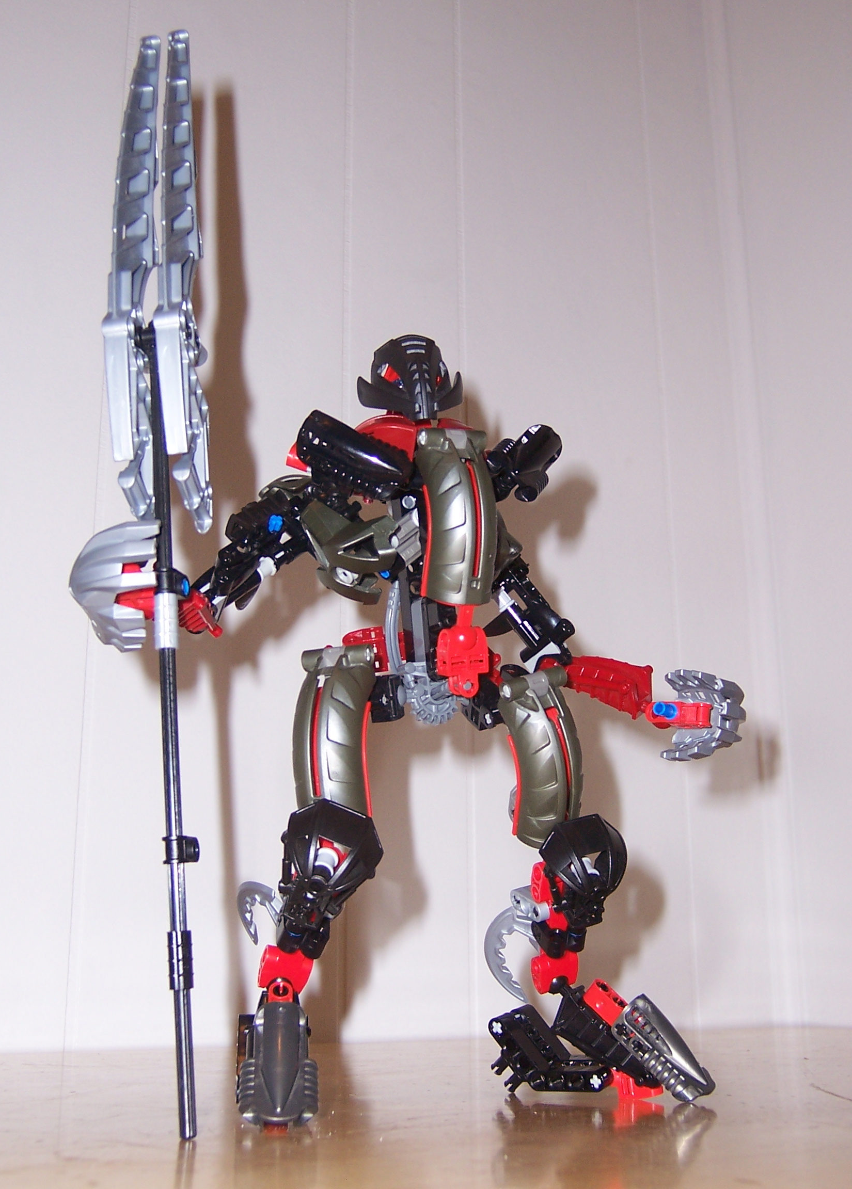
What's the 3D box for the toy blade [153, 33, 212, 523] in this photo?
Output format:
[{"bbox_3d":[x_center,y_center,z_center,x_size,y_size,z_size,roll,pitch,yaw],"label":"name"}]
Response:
[{"bbox_3d":[-0.082,-0.108,0.462,0.017,0.184,0.024,-5,-15,-1],"label":"toy blade"}]

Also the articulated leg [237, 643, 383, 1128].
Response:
[{"bbox_3d":[-0.040,0.097,0.473,0.049,0.154,0.080,1,-15,-5],"label":"articulated leg"}]

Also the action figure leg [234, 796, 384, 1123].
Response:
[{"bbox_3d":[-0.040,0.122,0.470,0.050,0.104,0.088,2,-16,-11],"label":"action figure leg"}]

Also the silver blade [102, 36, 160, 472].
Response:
[{"bbox_3d":[-0.099,-0.114,0.464,0.017,0.167,0.024,-5,-15,-1],"label":"silver blade"}]

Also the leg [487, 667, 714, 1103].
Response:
[{"bbox_3d":[0.053,0.105,0.492,0.080,0.147,0.077,-7,-16,23],"label":"leg"}]

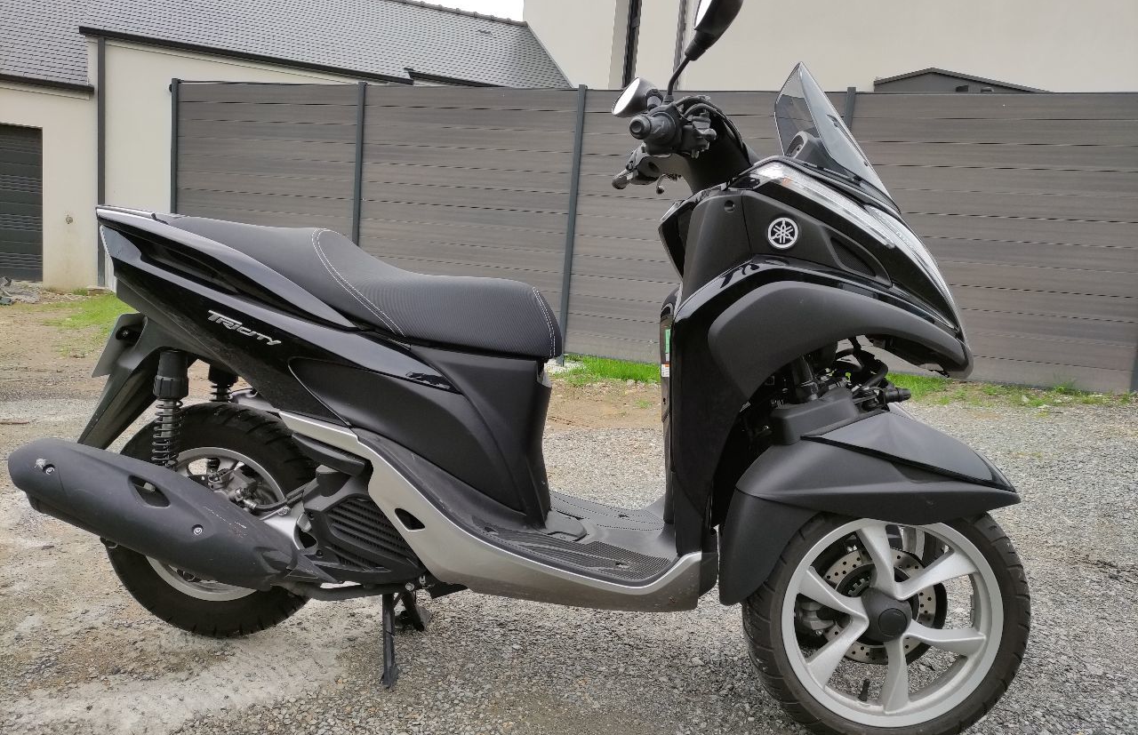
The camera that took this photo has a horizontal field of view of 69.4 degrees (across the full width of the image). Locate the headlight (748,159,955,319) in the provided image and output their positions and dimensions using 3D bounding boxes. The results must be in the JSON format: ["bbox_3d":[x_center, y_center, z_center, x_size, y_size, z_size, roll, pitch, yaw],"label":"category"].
[{"bbox_3d":[0.539,-0.243,1.605,0.440,0.250,0.340,4,5,4],"label":"headlight"}]

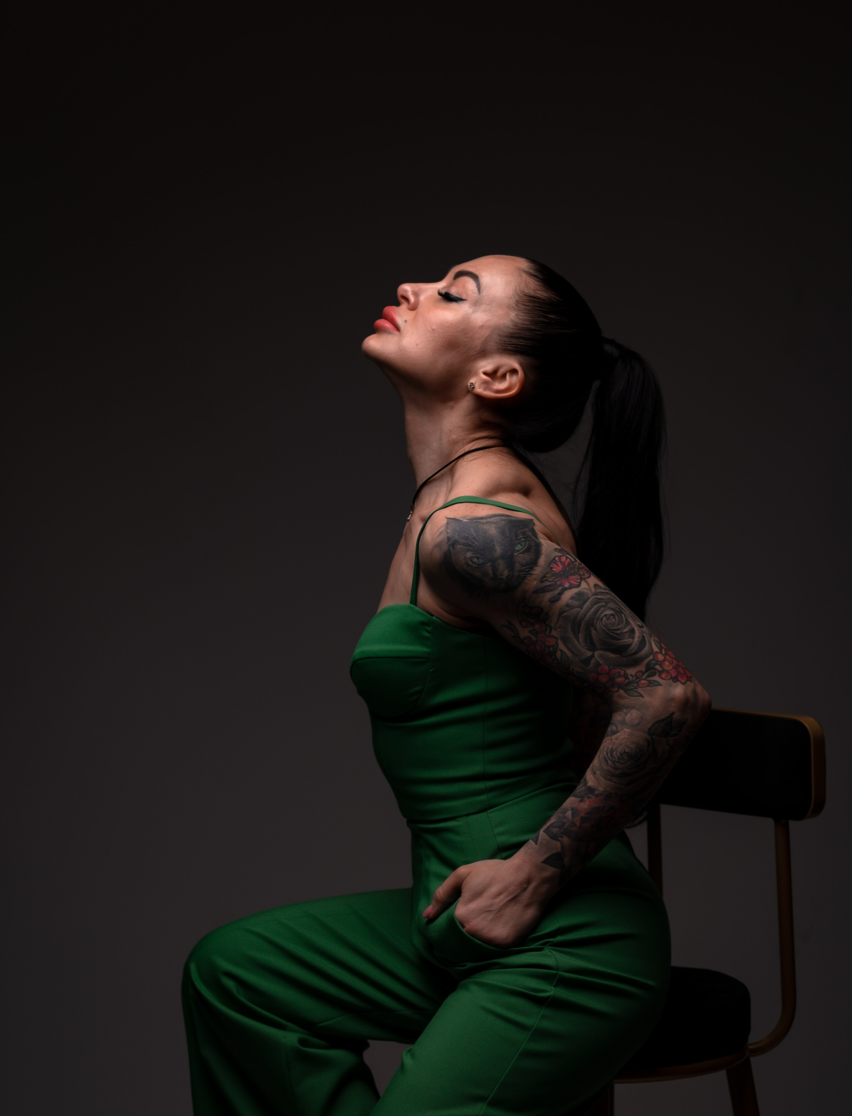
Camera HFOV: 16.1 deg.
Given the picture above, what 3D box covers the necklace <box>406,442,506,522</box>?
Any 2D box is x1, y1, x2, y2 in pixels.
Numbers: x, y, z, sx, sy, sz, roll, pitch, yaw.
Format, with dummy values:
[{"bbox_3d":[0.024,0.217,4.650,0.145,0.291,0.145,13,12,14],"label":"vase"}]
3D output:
[{"bbox_3d":[0.038,-0.084,3.350,0.118,0.092,0.128,0,0,0],"label":"necklace"}]

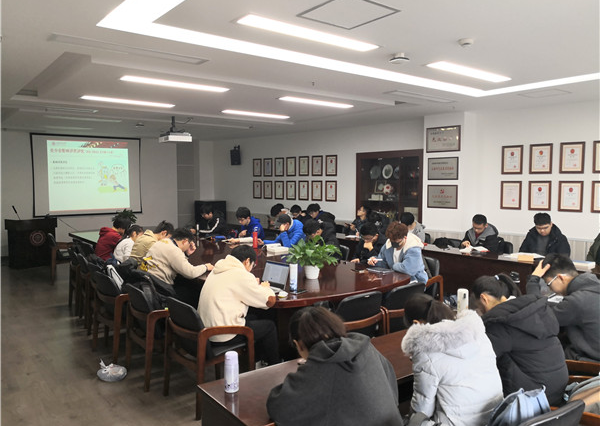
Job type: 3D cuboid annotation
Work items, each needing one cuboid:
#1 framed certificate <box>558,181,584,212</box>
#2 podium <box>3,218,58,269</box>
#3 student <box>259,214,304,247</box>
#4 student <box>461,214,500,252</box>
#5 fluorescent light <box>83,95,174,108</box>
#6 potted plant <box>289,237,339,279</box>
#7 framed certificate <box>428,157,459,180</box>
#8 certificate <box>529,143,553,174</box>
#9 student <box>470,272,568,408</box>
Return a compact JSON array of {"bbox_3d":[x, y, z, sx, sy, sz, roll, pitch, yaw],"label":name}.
[{"bbox_3d":[3.623,-0.215,6.269,0.030,0.408,0.306,-4,5,-38],"label":"framed certificate"},{"bbox_3d":[-5.617,0.629,9.806,0.800,0.980,0.550,-3,5,-37],"label":"podium"},{"bbox_3d":[-0.210,0.598,6.250,0.720,1.170,0.530,-4,6,-40],"label":"student"},{"bbox_3d":[2.516,0.646,6.583,0.750,1.240,0.520,-4,5,-38],"label":"student"},{"bbox_3d":[-2.316,-1.536,6.401,1.240,0.060,0.300,-2,4,-32],"label":"fluorescent light"},{"bbox_3d":[0.138,0.465,4.958,0.570,0.430,0.520,0,4,0],"label":"potted plant"},{"bbox_3d":[2.261,-0.694,7.420,0.030,0.351,0.557,-4,5,-38],"label":"framed certificate"},{"bbox_3d":[3.610,-0.804,7.005,0.317,0.438,0.025,4,6,44],"label":"certificate"},{"bbox_3d":[1.181,0.928,2.851,0.750,1.150,0.530,4,5,44],"label":"student"}]

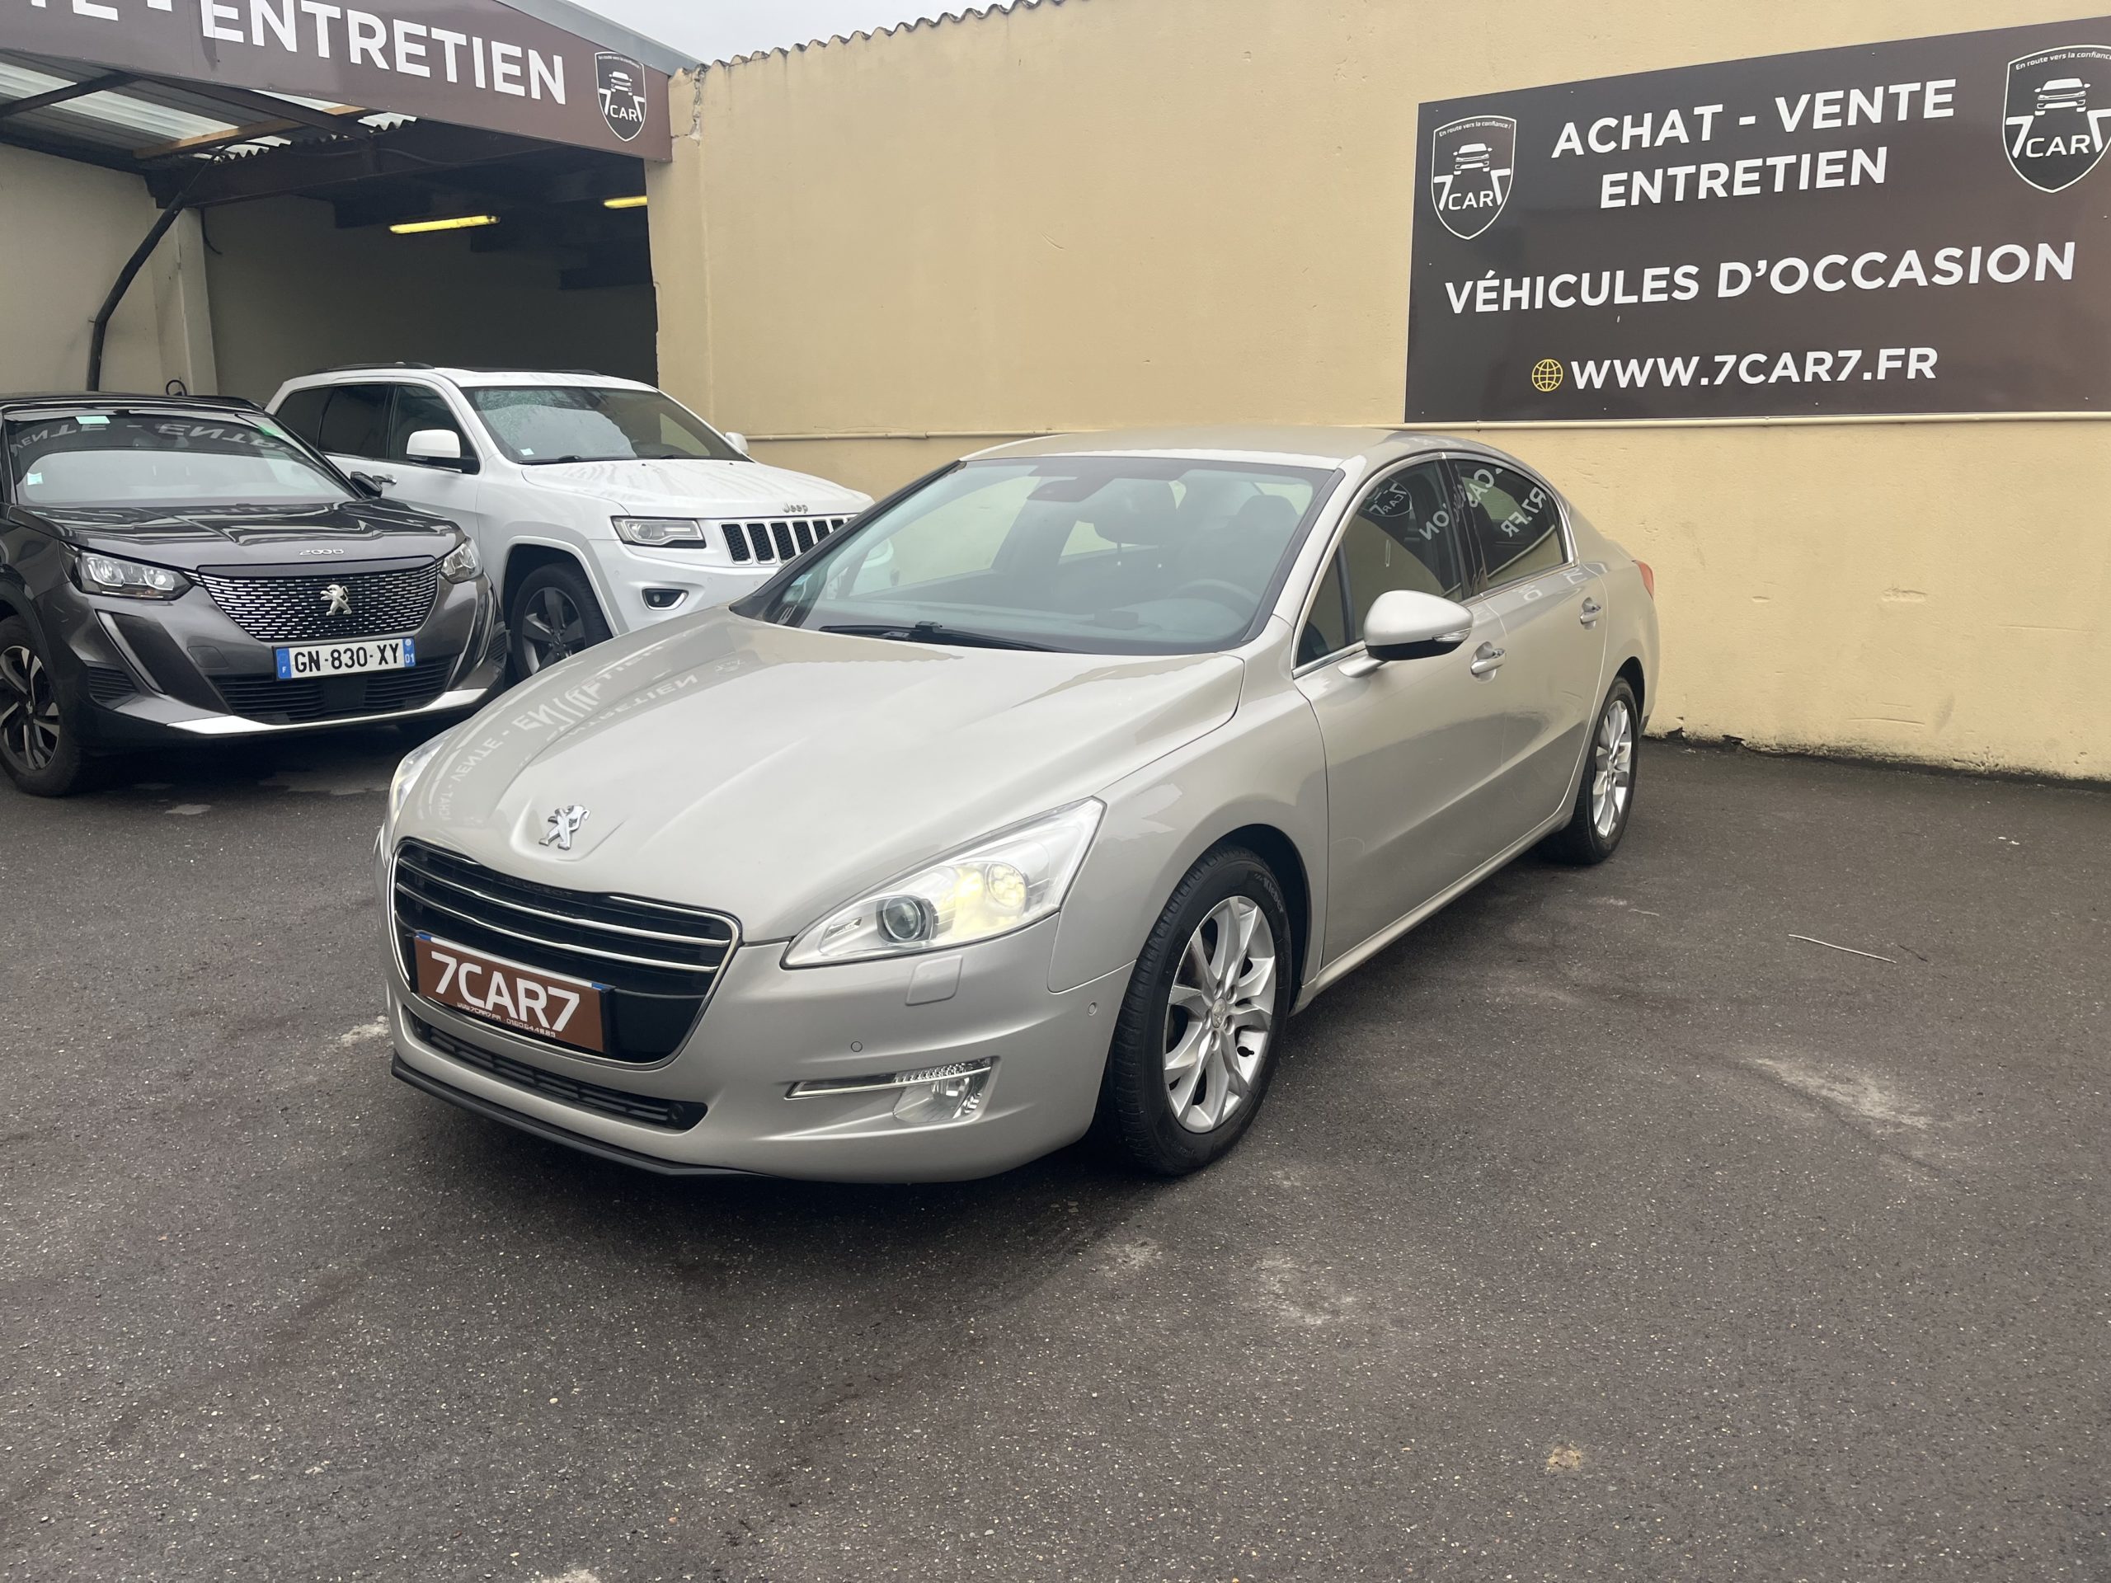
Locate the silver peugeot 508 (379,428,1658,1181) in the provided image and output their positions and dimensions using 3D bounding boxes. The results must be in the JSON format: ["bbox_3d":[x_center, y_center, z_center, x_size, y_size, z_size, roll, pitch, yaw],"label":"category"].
[{"bbox_3d":[0.378,-0.317,4.650,1.920,1.456,4.790,8,15,33],"label":"silver peugeot 508"}]

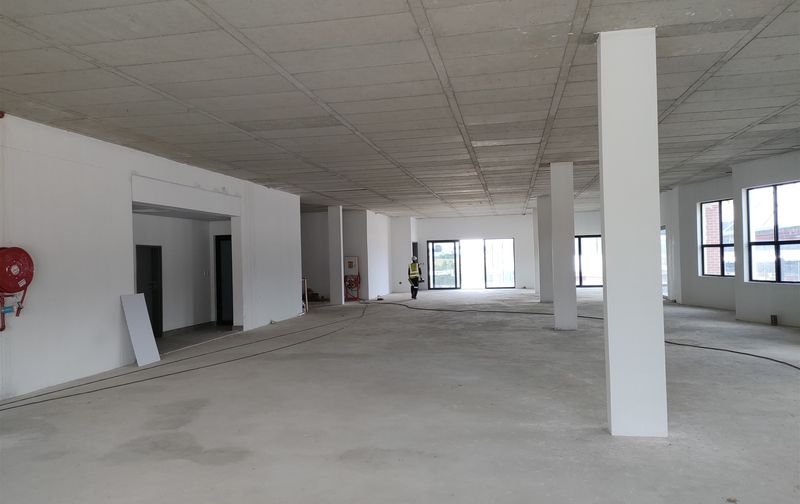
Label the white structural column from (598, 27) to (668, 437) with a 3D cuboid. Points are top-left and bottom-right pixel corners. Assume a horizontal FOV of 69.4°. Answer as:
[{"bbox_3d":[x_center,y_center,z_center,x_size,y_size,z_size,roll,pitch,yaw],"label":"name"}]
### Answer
[{"bbox_3d":[2.113,-0.169,5.281,0.470,3.635,0.232,-2,-1,11],"label":"white structural column"}]

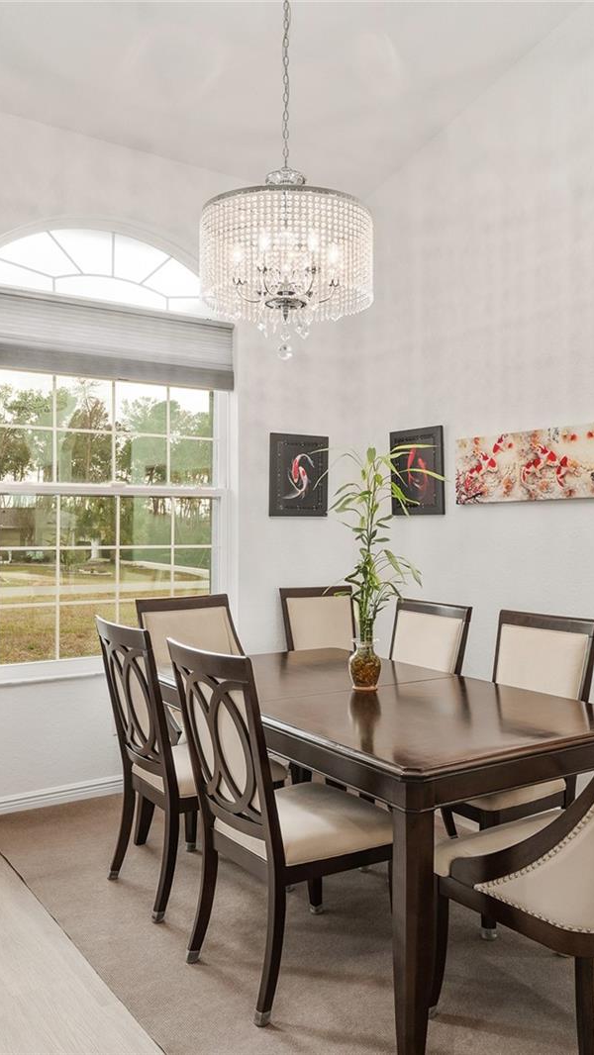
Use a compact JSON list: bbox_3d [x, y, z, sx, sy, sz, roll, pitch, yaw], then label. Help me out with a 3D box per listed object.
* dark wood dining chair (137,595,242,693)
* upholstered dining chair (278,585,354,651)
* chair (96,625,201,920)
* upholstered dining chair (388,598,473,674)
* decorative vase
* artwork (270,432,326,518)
[{"bbox_3d":[-0.388,0.847,3.860,0.590,1.000,0.670,0,0,-36],"label":"dark wood dining chair"},{"bbox_3d":[0.269,0.851,4.458,0.520,1.005,0.620,0,0,-30],"label":"upholstered dining chair"},{"bbox_3d":[-0.416,0.848,3.168,0.600,1.000,0.530,0,0,-36],"label":"chair"},{"bbox_3d":[0.370,0.849,3.647,0.620,1.005,0.520,0,0,-34],"label":"upholstered dining chair"},{"bbox_3d":[0.251,0.508,3.091,0.120,0.178,0.120,0,0,0],"label":"decorative vase"},{"bbox_3d":[0.015,-0.288,4.686,0.390,0.455,0.022,0,0,-34],"label":"artwork"}]

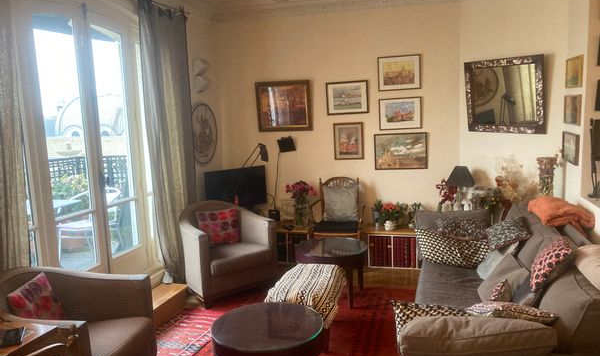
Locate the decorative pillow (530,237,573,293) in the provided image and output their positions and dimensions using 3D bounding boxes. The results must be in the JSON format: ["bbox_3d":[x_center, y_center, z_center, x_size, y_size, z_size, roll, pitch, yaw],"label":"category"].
[{"bbox_3d":[1.506,0.509,2.913,0.130,0.350,0.360,33,16,9],"label":"decorative pillow"}]

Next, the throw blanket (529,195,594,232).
[{"bbox_3d":[1.761,0.240,3.281,0.356,0.178,0.446,0,8,17],"label":"throw blanket"}]

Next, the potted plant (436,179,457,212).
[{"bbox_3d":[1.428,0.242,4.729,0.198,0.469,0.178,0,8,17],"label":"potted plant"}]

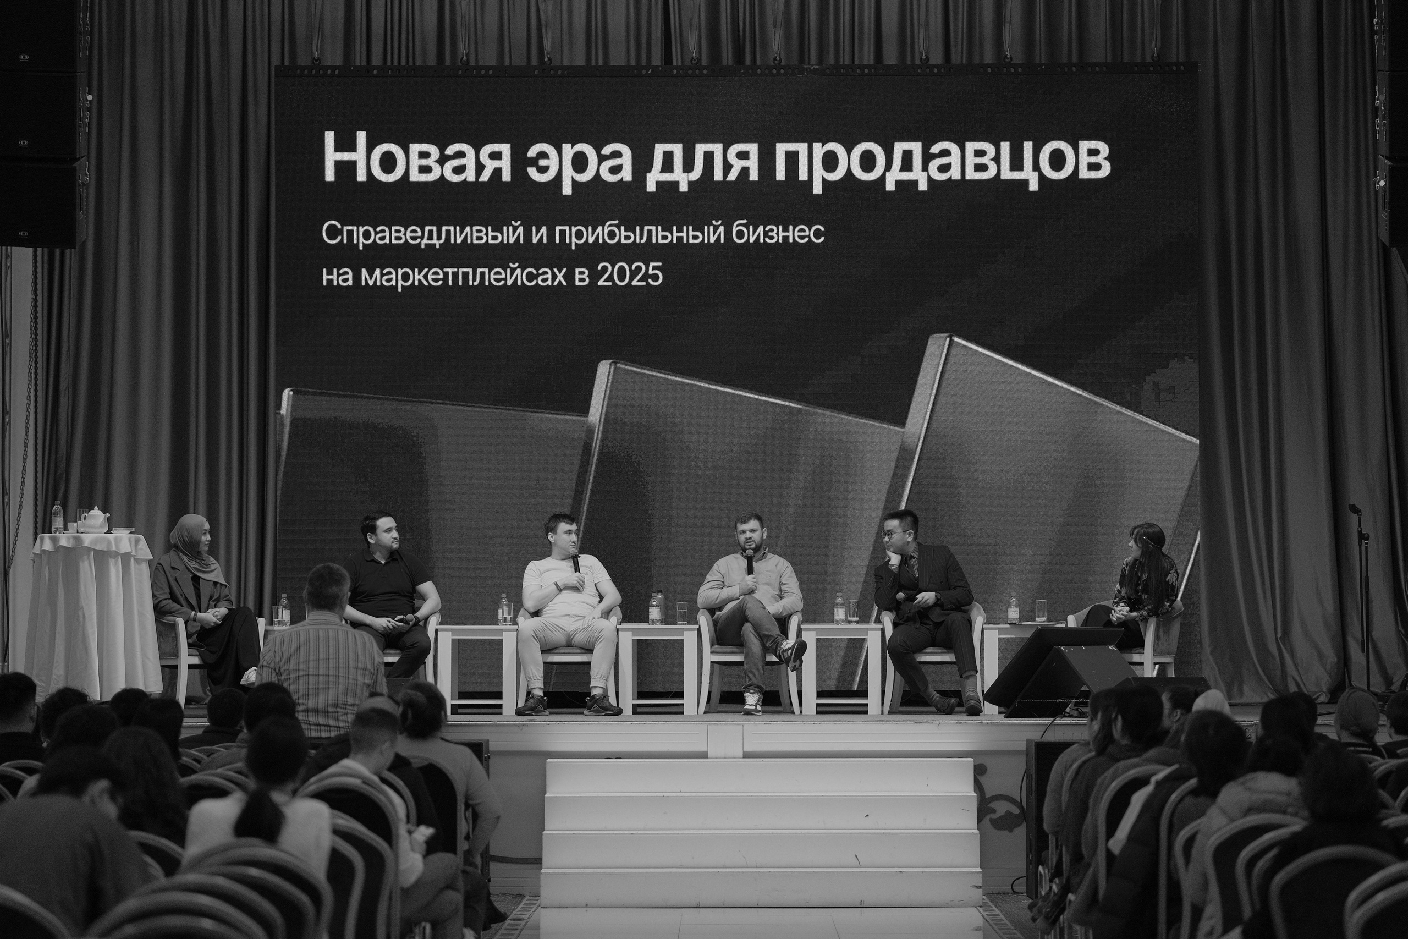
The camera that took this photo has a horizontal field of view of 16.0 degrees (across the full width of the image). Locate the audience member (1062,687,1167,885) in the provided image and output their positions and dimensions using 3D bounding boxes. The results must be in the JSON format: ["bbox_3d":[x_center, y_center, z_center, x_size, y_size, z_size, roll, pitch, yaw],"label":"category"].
[{"bbox_3d":[2.000,1.669,23.800,0.520,1.310,0.820,0,-2,2],"label":"audience member"}]

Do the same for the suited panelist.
[{"bbox_3d":[1.397,0.877,31.100,0.640,1.290,0.800,0,-2,6],"label":"suited panelist"}]

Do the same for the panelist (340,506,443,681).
[{"bbox_3d":[-1.957,0.898,31.200,0.600,1.270,0.780,0,-2,-6],"label":"panelist"}]

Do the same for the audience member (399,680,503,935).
[{"bbox_3d":[-1.288,1.712,25.000,0.580,1.310,0.850,0,-2,4],"label":"audience member"}]

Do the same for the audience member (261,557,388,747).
[{"bbox_3d":[-1.703,1.358,22.300,0.550,1.860,0.360,0,-2,2],"label":"audience member"}]

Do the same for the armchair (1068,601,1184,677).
[{"bbox_3d":[2.660,1.163,31.400,0.630,0.730,0.570,-1,-2,33],"label":"armchair"}]

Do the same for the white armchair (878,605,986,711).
[{"bbox_3d":[1.439,1.166,31.400,0.640,0.730,0.600,0,-2,3],"label":"white armchair"}]

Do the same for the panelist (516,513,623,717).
[{"bbox_3d":[-0.837,0.892,31.100,0.640,1.270,0.820,0,-2,-4],"label":"panelist"}]

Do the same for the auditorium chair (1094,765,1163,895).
[{"bbox_3d":[2.070,1.847,23.400,0.460,0.930,0.560,0,-2,0],"label":"auditorium chair"}]

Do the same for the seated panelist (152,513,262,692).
[{"bbox_3d":[-3.095,0.906,31.200,0.500,1.260,0.720,1,-2,-33],"label":"seated panelist"}]

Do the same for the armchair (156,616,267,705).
[{"bbox_3d":[-3.143,1.177,31.400,0.630,0.730,0.570,1,-2,-33],"label":"armchair"}]

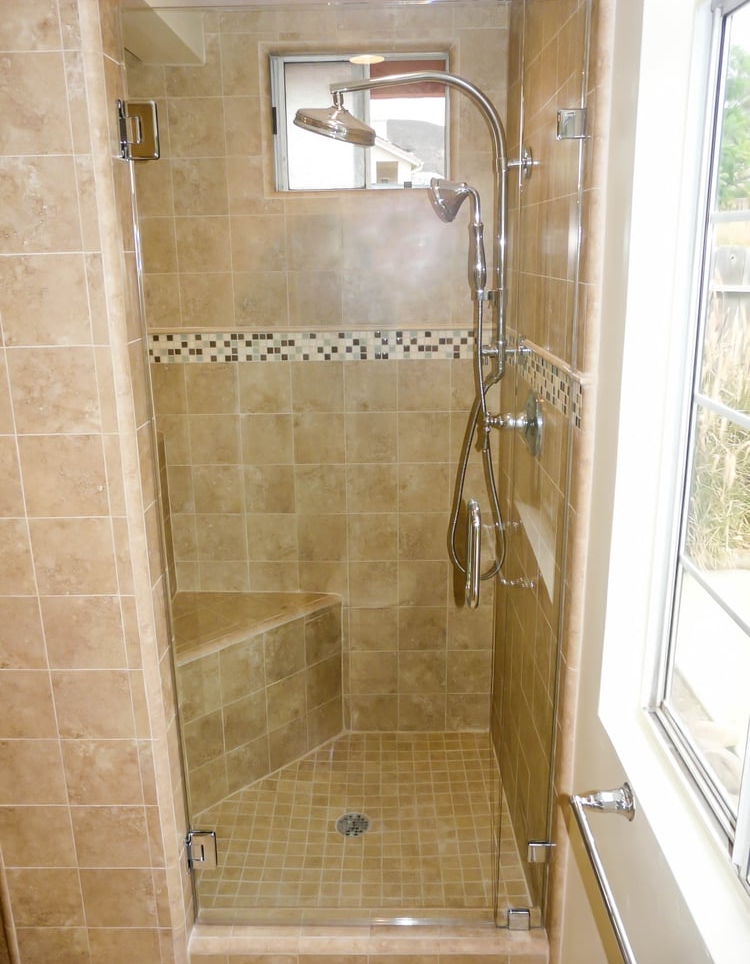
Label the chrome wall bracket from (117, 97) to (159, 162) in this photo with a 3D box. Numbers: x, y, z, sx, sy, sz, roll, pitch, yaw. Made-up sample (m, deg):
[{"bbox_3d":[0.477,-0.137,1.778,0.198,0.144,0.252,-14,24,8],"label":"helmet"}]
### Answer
[{"bbox_3d":[-0.400,-0.598,1.375,0.063,0.090,0.042,-1,15,1],"label":"chrome wall bracket"}]

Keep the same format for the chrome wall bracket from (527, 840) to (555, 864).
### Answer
[{"bbox_3d":[0.355,0.806,1.759,0.047,0.045,0.025,-1,15,1],"label":"chrome wall bracket"}]

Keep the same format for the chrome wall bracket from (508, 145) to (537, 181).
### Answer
[{"bbox_3d":[0.332,-0.741,1.877,0.048,0.070,0.070,-1,15,0],"label":"chrome wall bracket"}]

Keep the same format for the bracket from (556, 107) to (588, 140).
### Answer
[{"bbox_3d":[0.333,-0.604,1.365,0.049,0.046,0.025,-1,15,1],"label":"bracket"}]

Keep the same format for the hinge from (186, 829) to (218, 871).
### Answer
[{"bbox_3d":[-0.378,0.805,1.768,0.063,0.090,0.042,-1,15,1],"label":"hinge"}]

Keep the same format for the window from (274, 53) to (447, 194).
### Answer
[{"bbox_3d":[-0.039,-0.979,2.212,0.482,0.355,0.060,-1,15,1],"label":"window"}]

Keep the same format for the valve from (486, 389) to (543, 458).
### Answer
[{"bbox_3d":[0.314,-0.136,1.853,0.110,0.150,0.147,-1,15,0],"label":"valve"}]

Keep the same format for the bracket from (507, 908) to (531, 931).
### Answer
[{"bbox_3d":[0.323,0.980,1.809,0.046,0.046,0.025,-1,15,1],"label":"bracket"}]

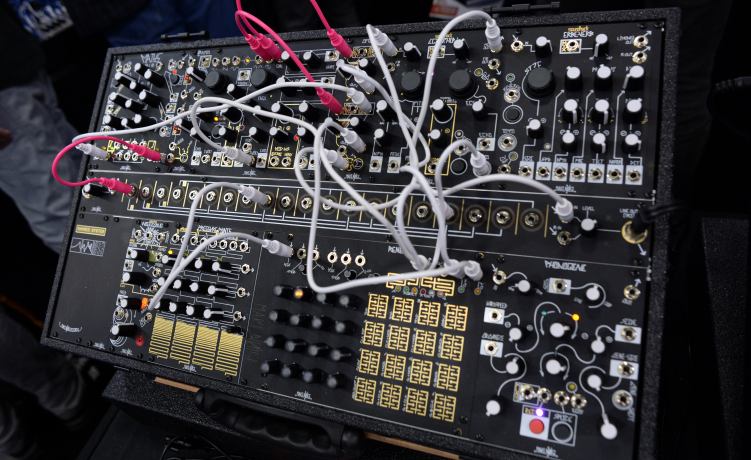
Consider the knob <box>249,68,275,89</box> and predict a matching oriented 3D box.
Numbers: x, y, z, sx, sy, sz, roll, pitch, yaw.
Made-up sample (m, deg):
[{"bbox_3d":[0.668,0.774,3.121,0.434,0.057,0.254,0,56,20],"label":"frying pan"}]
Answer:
[{"bbox_3d":[-0.103,-0.137,0.456,0.018,0.015,0.019,5,81,23],"label":"knob"}]

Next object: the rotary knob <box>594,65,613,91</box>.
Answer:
[{"bbox_3d":[0.159,-0.106,0.349,0.012,0.017,0.013,-4,78,20],"label":"rotary knob"}]

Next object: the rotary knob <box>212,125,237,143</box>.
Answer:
[{"bbox_3d":[-0.135,-0.087,0.454,0.011,0.014,0.012,26,89,23],"label":"rotary knob"}]

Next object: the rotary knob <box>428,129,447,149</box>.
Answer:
[{"bbox_3d":[0.048,-0.071,0.386,0.011,0.014,0.011,5,81,22],"label":"rotary knob"}]

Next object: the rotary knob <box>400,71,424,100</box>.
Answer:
[{"bbox_3d":[0.030,-0.116,0.398,0.018,0.013,0.019,-4,78,20],"label":"rotary knob"}]

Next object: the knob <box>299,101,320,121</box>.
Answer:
[{"bbox_3d":[-0.058,-0.103,0.428,0.012,0.015,0.013,7,82,22],"label":"knob"}]

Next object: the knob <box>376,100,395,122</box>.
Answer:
[{"bbox_3d":[0.008,-0.096,0.400,0.012,0.017,0.013,-5,77,21],"label":"knob"}]

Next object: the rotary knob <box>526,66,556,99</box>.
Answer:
[{"bbox_3d":[0.118,-0.107,0.361,0.021,0.012,0.020,-4,78,20],"label":"rotary knob"}]

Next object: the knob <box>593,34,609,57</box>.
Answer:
[{"bbox_3d":[0.156,-0.128,0.346,0.011,0.015,0.012,-5,77,21],"label":"knob"}]

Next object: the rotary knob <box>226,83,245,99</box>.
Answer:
[{"bbox_3d":[-0.128,-0.127,0.460,0.012,0.015,0.013,-4,78,20],"label":"rotary knob"}]

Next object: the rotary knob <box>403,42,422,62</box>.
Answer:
[{"bbox_3d":[0.029,-0.146,0.409,0.011,0.014,0.011,-1,79,21],"label":"rotary knob"}]

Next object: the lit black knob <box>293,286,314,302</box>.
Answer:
[{"bbox_3d":[-0.059,0.051,0.402,0.011,0.014,0.012,-13,75,18],"label":"lit black knob"}]

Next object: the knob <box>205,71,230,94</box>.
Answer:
[{"bbox_3d":[-0.151,-0.141,0.478,0.019,0.015,0.018,-13,74,19],"label":"knob"}]

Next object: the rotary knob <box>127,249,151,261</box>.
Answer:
[{"bbox_3d":[-0.222,0.024,0.471,0.011,0.014,0.011,-4,77,20],"label":"rotary knob"}]

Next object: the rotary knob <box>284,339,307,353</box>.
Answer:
[{"bbox_3d":[-0.064,0.091,0.396,0.012,0.015,0.011,-4,78,20],"label":"rotary knob"}]

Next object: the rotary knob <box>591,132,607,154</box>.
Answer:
[{"bbox_3d":[0.153,-0.060,0.343,0.011,0.014,0.011,-4,77,20],"label":"rotary knob"}]

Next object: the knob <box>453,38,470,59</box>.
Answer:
[{"bbox_3d":[0.067,-0.142,0.393,0.012,0.015,0.011,-4,78,20],"label":"knob"}]

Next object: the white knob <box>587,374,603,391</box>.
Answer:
[{"bbox_3d":[0.139,0.096,0.318,0.011,0.015,0.012,-4,78,20],"label":"white knob"}]

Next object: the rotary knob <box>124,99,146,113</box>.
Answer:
[{"bbox_3d":[-0.242,-0.125,0.503,0.012,0.015,0.013,-4,78,20],"label":"rotary knob"}]

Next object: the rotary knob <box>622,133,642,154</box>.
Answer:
[{"bbox_3d":[0.166,-0.056,0.326,0.012,0.015,0.011,-5,77,21],"label":"rotary knob"}]

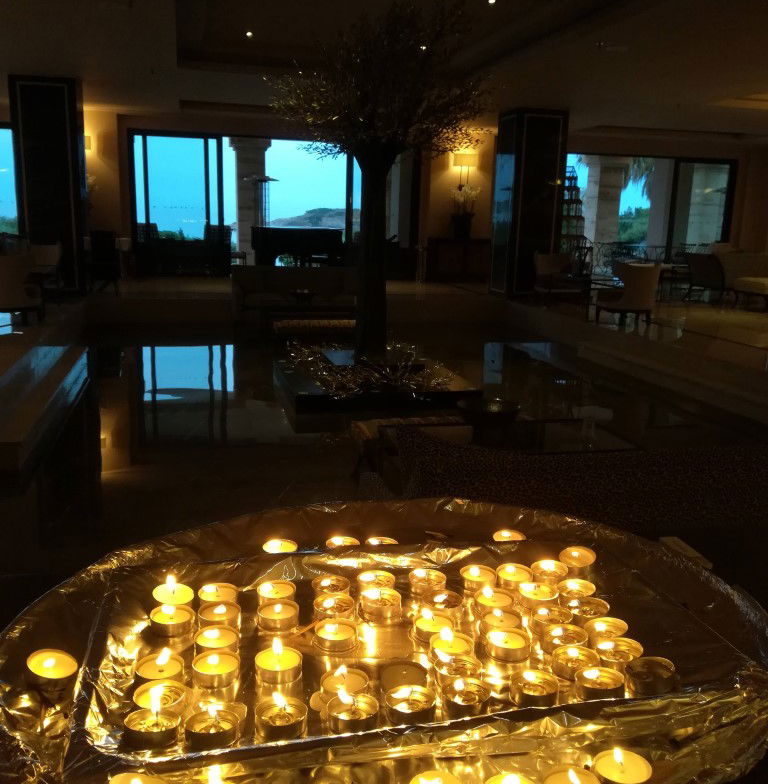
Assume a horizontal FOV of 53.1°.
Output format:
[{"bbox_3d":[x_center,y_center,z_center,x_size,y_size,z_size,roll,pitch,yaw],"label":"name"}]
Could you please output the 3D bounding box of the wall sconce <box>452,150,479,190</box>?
[{"bbox_3d":[1.717,-4.617,16.106,0.510,0.750,0.220,-2,14,-14],"label":"wall sconce"}]

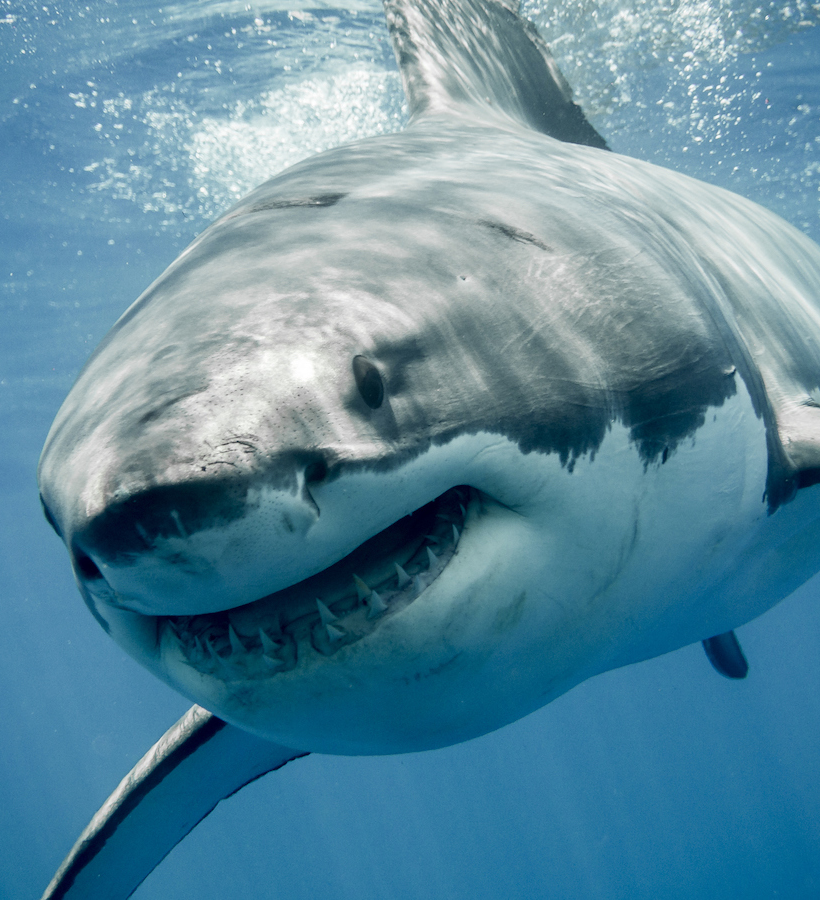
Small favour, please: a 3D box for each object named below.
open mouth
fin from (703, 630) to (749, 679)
[{"bbox_3d":[-0.082,0.121,2.650,0.310,0.120,0.200,-22,-2,18],"label":"open mouth"},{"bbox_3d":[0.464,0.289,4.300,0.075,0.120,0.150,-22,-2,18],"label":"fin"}]

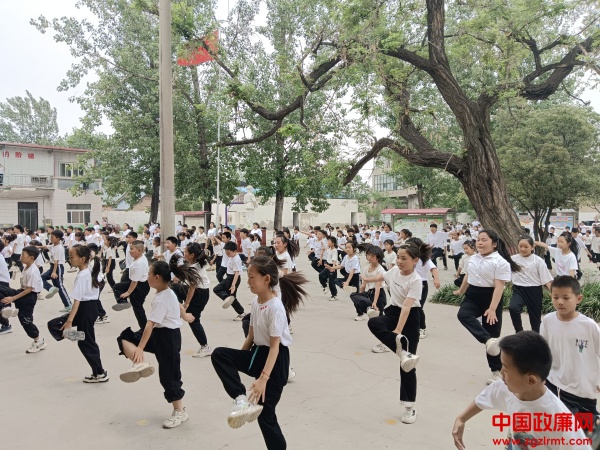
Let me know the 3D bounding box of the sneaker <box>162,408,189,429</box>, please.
[{"bbox_3d":[-0.909,1.413,3.290,0.090,0.105,0.235,0,0,37],"label":"sneaker"}]

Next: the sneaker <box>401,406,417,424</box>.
[{"bbox_3d":[0.863,1.480,3.570,0.090,0.100,0.240,0,0,25],"label":"sneaker"}]

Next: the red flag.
[{"bbox_3d":[-4.187,-7.265,18.500,1.700,1.400,0.350,0,2,-12],"label":"red flag"}]

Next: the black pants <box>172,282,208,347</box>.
[{"bbox_3d":[-1.227,1.008,5.050,0.380,0.720,0.360,-1,2,-23],"label":"black pants"}]

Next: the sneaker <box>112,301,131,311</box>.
[{"bbox_3d":[-2.075,0.949,5.250,0.225,0.090,0.100,-9,40,-12],"label":"sneaker"}]

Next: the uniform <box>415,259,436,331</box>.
[{"bbox_3d":[1.600,0.945,6.030,0.400,0.970,0.400,0,0,-35],"label":"uniform"}]

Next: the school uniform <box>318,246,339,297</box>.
[{"bbox_3d":[0.575,0.950,9.080,0.400,0.980,0.360,0,0,-32],"label":"school uniform"}]

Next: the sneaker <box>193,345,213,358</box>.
[{"bbox_3d":[-1.137,1.475,5.280,0.240,0.110,0.095,0,0,-31],"label":"sneaker"}]

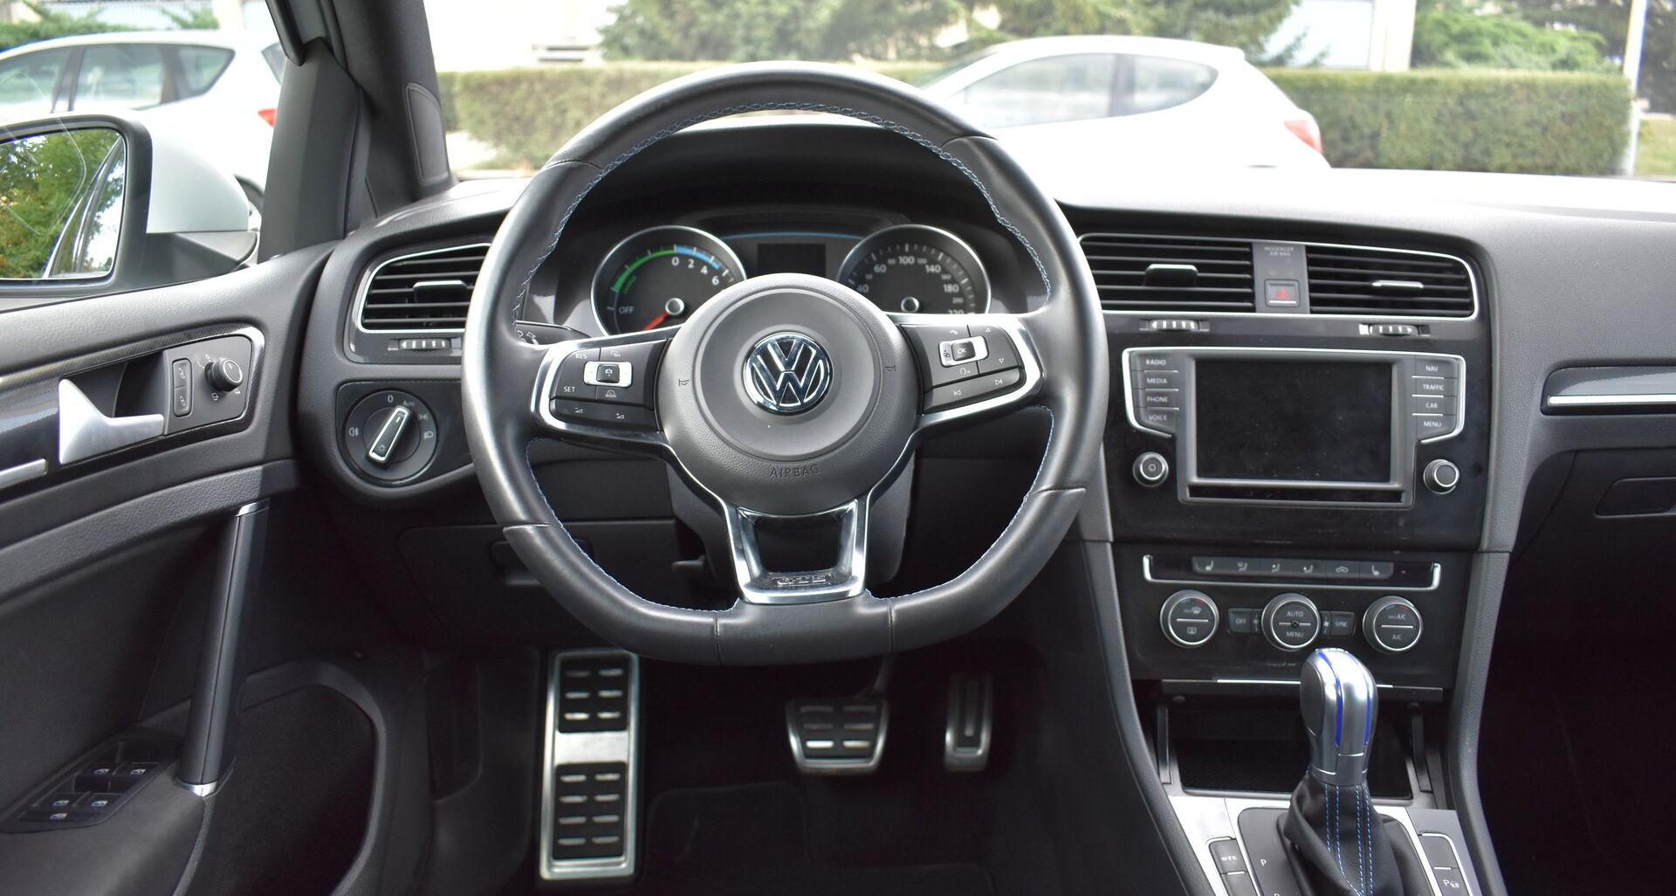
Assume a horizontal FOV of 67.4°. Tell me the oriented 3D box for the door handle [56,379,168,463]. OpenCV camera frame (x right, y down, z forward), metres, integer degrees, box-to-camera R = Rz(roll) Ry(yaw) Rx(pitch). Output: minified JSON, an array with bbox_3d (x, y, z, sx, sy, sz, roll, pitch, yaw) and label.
[{"bbox_3d":[-0.428,-0.020,0.729,0.022,0.047,0.098,2,11,5],"label":"door handle"}]

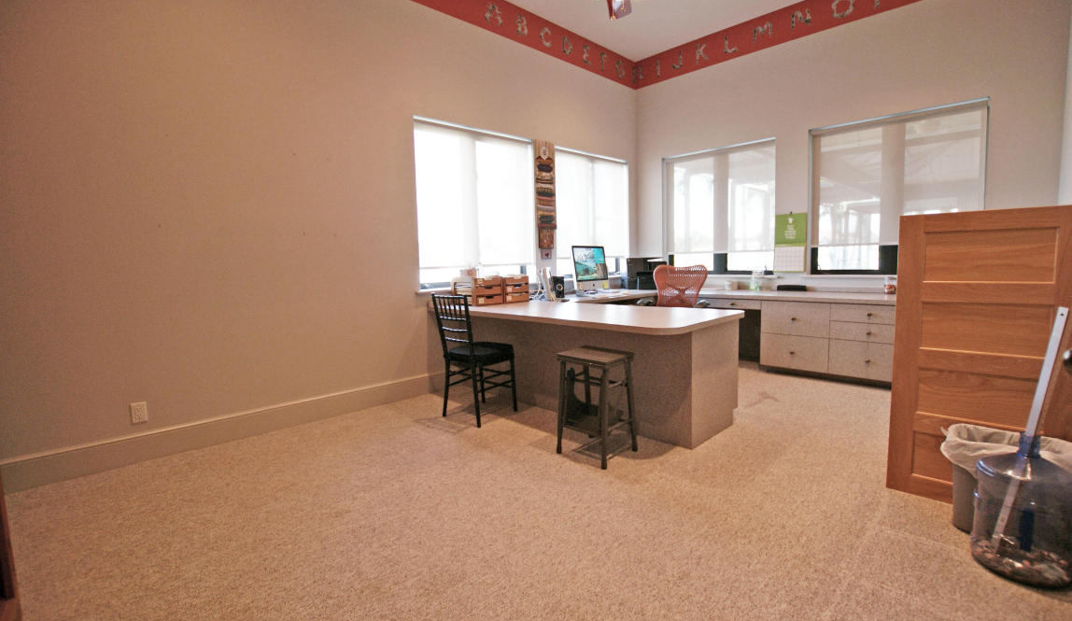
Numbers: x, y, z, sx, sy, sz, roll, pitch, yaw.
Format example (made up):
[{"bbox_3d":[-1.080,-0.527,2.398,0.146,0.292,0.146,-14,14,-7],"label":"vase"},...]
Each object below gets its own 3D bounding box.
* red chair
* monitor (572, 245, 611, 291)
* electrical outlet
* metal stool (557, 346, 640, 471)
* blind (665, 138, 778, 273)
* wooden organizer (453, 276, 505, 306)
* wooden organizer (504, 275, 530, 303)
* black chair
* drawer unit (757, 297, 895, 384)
[{"bbox_3d":[1.287,0.146,4.043,0.630,1.060,0.670,-7,8,-42],"label":"red chair"},{"bbox_3d":[0.586,-0.417,4.750,0.180,0.510,0.520,4,8,44],"label":"monitor"},{"bbox_3d":[-2.399,0.618,2.703,0.073,0.118,0.010,-7,8,-42],"label":"electrical outlet"},{"bbox_3d":[0.351,0.548,2.646,0.345,0.600,0.375,-7,8,-42],"label":"metal stool"},{"bbox_3d":[2.062,-1.163,5.168,0.080,1.380,1.320,-7,8,-42],"label":"blind"},{"bbox_3d":[-0.534,-0.181,4.127,0.270,0.250,0.360,-7,8,-42],"label":"wooden organizer"},{"bbox_3d":[-0.289,-0.207,4.309,0.265,0.245,0.360,-7,8,-42],"label":"wooden organizer"},{"bbox_3d":[-0.434,0.335,3.345,0.420,0.920,0.500,4,8,41],"label":"black chair"},{"bbox_3d":[2.806,0.222,4.170,0.550,0.690,1.123,-7,8,-42],"label":"drawer unit"}]

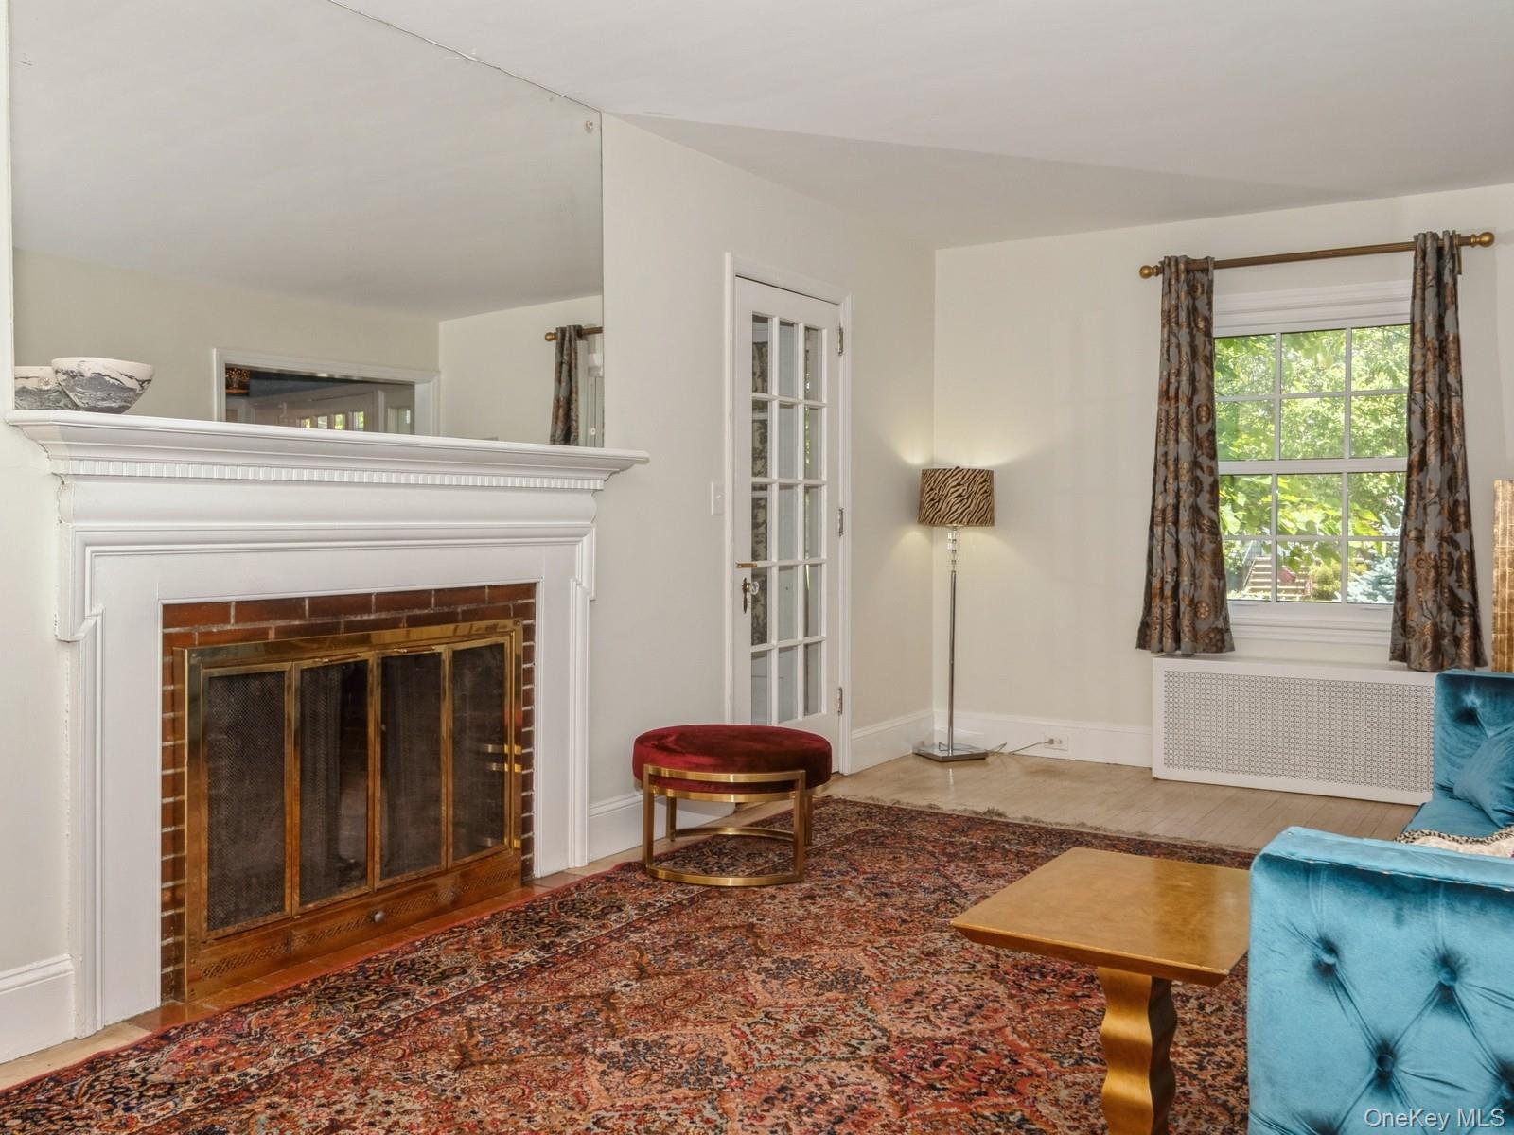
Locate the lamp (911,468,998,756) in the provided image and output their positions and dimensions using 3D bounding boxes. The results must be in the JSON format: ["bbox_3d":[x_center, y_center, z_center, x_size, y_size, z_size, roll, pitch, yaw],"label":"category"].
[{"bbox_3d":[0.918,0.212,6.177,0.360,1.373,0.360,2,3,32],"label":"lamp"}]

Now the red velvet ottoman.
[{"bbox_3d":[-0.081,0.755,4.295,0.650,0.407,0.650,0,2,0],"label":"red velvet ottoman"}]

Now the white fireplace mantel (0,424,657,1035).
[{"bbox_3d":[-0.953,0.327,3.476,0.200,1.337,1.940,2,3,32],"label":"white fireplace mantel"}]

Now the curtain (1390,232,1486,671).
[{"bbox_3d":[2.730,-0.458,5.230,0.350,1.740,0.100,2,3,32],"label":"curtain"}]

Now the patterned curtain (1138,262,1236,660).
[{"bbox_3d":[1.890,-0.485,5.761,0.432,1.735,0.100,2,3,32],"label":"patterned curtain"}]

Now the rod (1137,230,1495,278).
[{"bbox_3d":[2.293,-1.303,5.482,1.385,0.070,0.080,2,3,32],"label":"rod"}]

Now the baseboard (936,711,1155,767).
[{"bbox_3d":[1.373,0.811,6.250,1.120,0.175,0.023,2,3,32],"label":"baseboard"}]

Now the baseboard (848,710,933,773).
[{"bbox_3d":[0.645,0.810,6.182,0.023,0.175,0.880,2,3,32],"label":"baseboard"}]

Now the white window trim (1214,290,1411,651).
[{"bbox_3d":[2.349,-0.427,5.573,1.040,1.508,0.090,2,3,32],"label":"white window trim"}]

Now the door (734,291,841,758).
[{"bbox_3d":[0.115,-0.097,5.357,0.043,2.033,0.835,2,3,32],"label":"door"}]

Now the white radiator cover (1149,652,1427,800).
[{"bbox_3d":[2.301,0.666,5.524,1.193,0.530,0.240,2,3,32],"label":"white radiator cover"}]

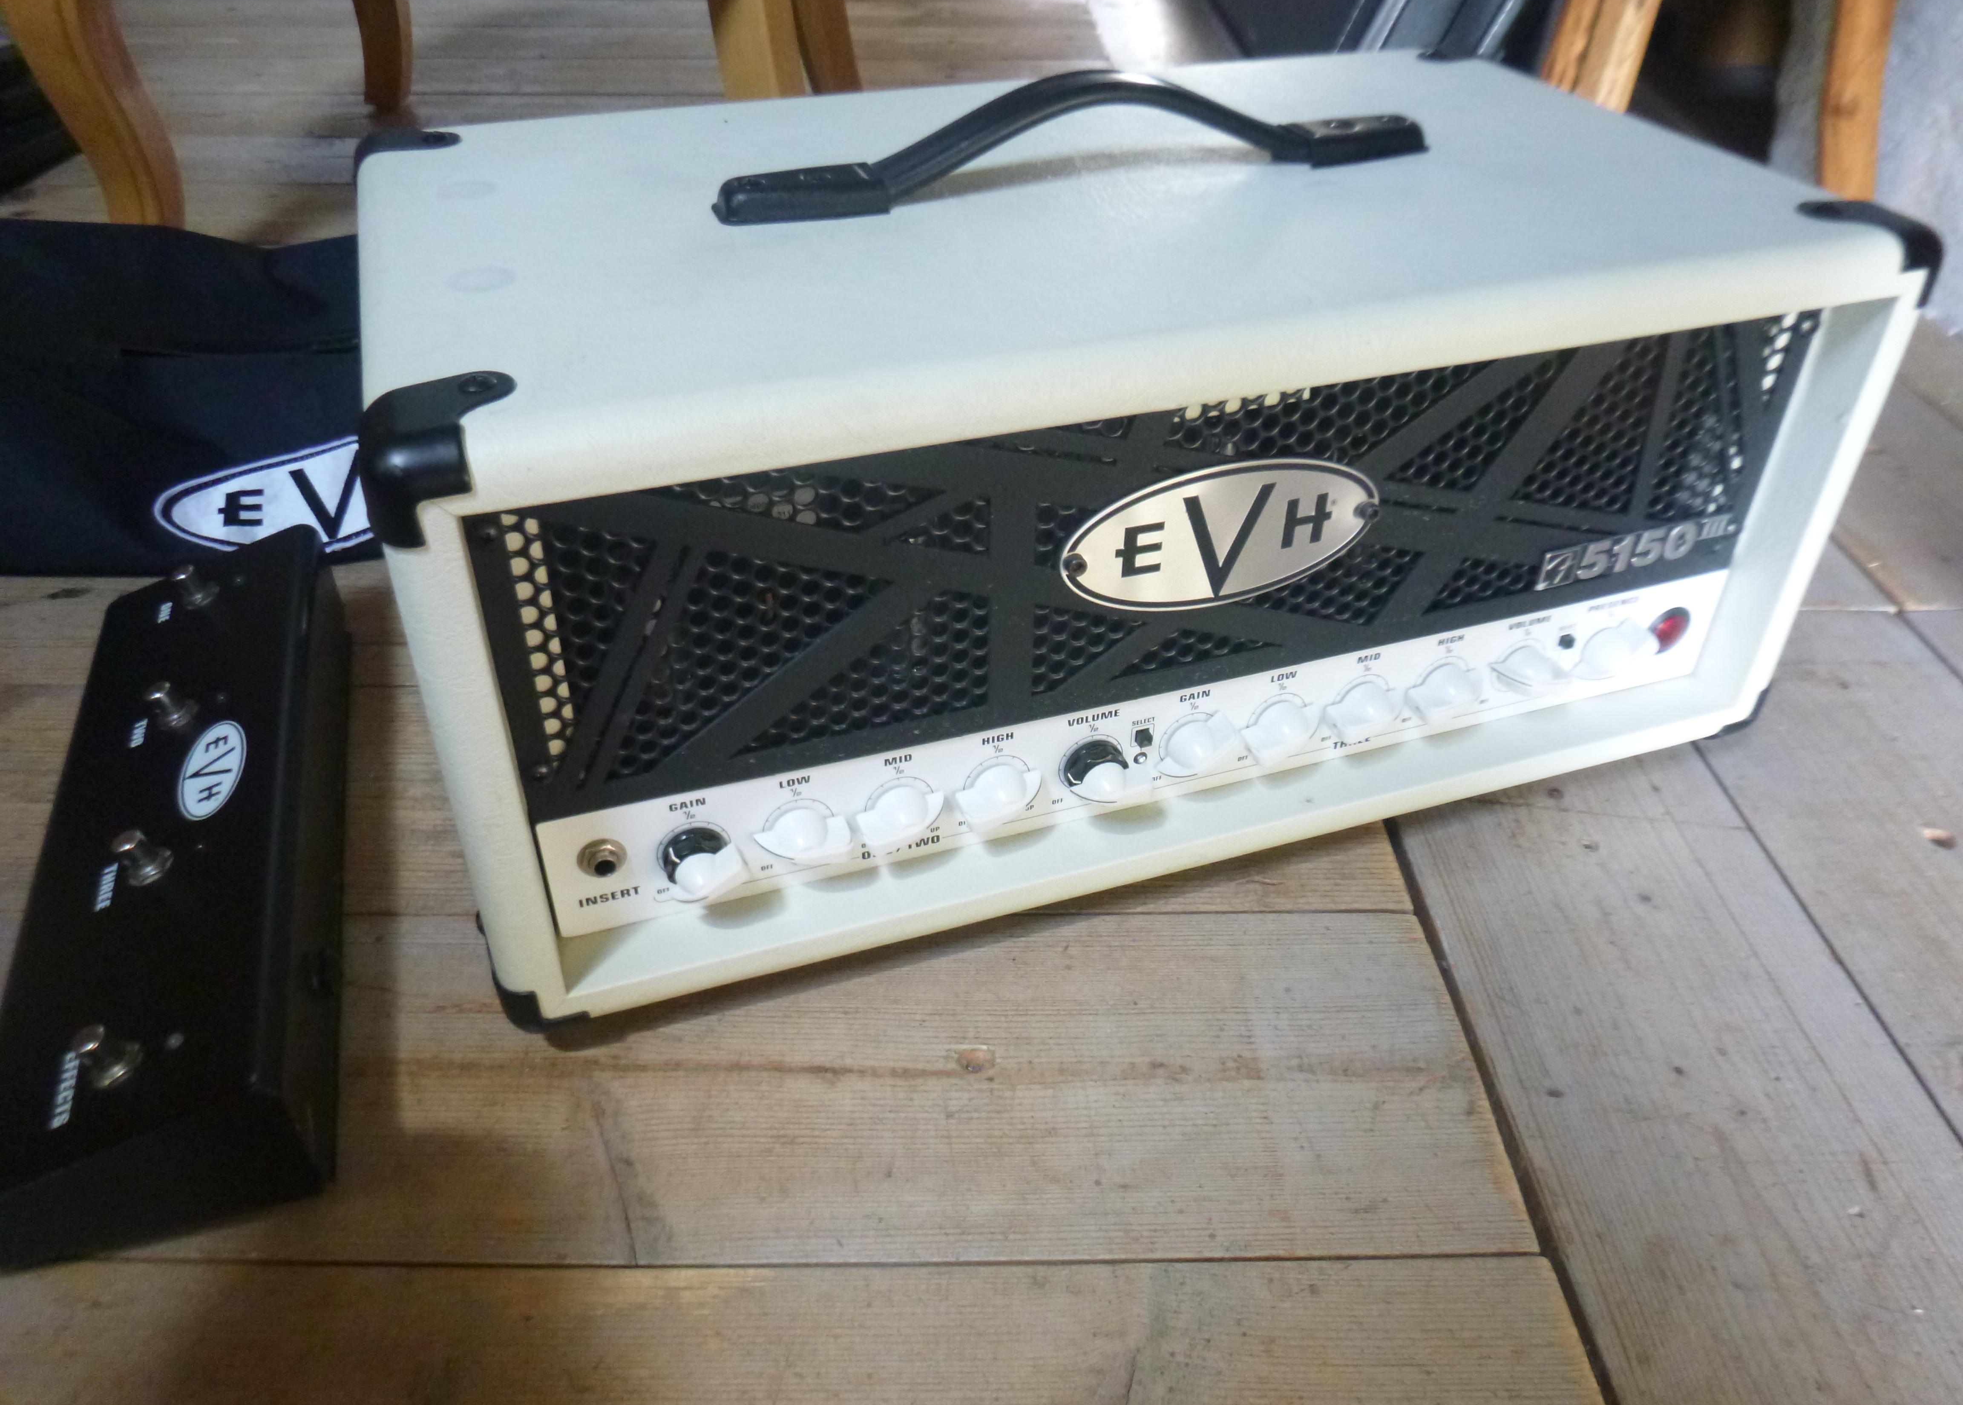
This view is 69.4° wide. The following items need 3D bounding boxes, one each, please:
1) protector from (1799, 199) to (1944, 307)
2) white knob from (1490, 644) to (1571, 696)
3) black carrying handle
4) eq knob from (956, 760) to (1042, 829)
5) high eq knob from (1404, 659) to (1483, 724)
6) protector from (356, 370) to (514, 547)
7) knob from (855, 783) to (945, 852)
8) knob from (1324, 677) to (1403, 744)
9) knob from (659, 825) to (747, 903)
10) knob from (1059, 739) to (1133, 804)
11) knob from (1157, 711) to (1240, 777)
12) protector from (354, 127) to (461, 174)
[{"bbox_3d":[0.330,-0.160,0.530,0.045,0.044,0.038,-12,38,-16],"label":"protector"},{"bbox_3d":[0.232,-0.011,0.598,0.033,0.020,0.017,-12,38,-16],"label":"white knob"},{"bbox_3d":[0.044,-0.221,0.543,0.297,0.040,0.029,-12,38,-16],"label":"black carrying handle"},{"bbox_3d":[0.009,0.036,0.533,0.033,0.020,0.017,-12,38,-16],"label":"eq knob"},{"bbox_3d":[0.195,-0.002,0.590,0.035,0.021,0.018,-12,38,-16],"label":"high eq knob"},{"bbox_3d":[-0.147,-0.062,0.392,0.045,0.043,0.043,-12,38,-16],"label":"protector"},{"bbox_3d":[-0.027,0.043,0.523,0.033,0.020,0.017,-12,38,-16],"label":"knob"},{"bbox_3d":[0.159,0.004,0.577,0.033,0.020,0.017,-12,38,-16],"label":"knob"},{"bbox_3d":[-0.098,0.059,0.503,0.030,0.026,0.022,-12,38,-16],"label":"knob"},{"bbox_3d":[0.047,0.030,0.541,0.031,0.025,0.025,-12,38,-16],"label":"knob"},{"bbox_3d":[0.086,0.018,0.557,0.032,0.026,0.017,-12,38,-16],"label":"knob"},{"bbox_3d":[-0.241,-0.221,0.610,0.045,0.044,0.038,-12,38,-16],"label":"protector"}]

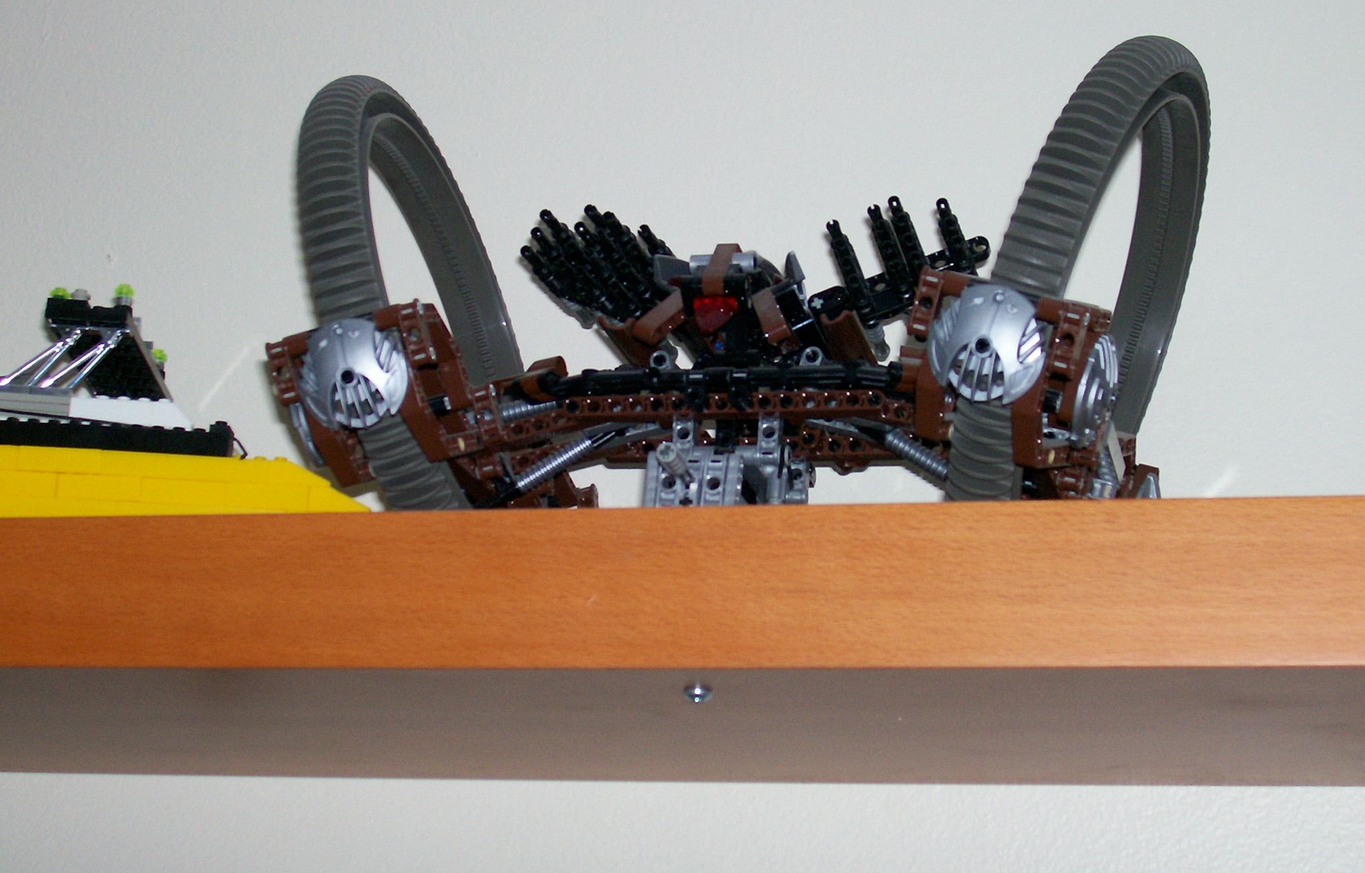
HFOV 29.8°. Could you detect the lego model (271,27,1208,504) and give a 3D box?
[{"bbox_3d":[0.027,-0.041,0.953,0.336,0.209,0.241,-1,-16,14],"label":"lego model"}]

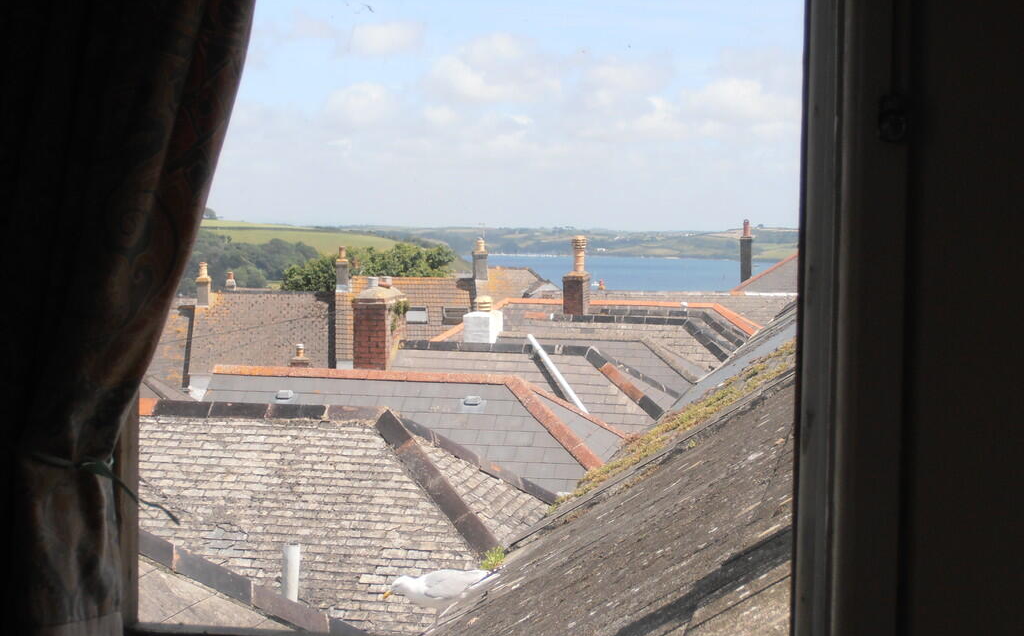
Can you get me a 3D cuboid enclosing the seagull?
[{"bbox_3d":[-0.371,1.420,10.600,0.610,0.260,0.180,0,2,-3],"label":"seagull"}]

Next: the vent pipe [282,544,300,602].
[{"bbox_3d":[-1.375,1.602,12.700,0.107,0.410,0.107,3,2,0],"label":"vent pipe"}]

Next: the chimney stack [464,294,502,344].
[{"bbox_3d":[-0.480,0.066,33.800,0.470,0.880,0.700,1,2,14],"label":"chimney stack"}]

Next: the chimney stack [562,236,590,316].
[{"bbox_3d":[1.478,-0.898,46.400,0.500,1.900,0.660,1,2,14],"label":"chimney stack"}]

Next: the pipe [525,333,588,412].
[{"bbox_3d":[0.622,0.764,27.825,0.100,0.100,2.161,-36,36,0],"label":"pipe"}]

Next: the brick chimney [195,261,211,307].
[{"bbox_3d":[-12.868,-1.395,85.000,0.540,1.840,0.660,1,2,8],"label":"brick chimney"}]

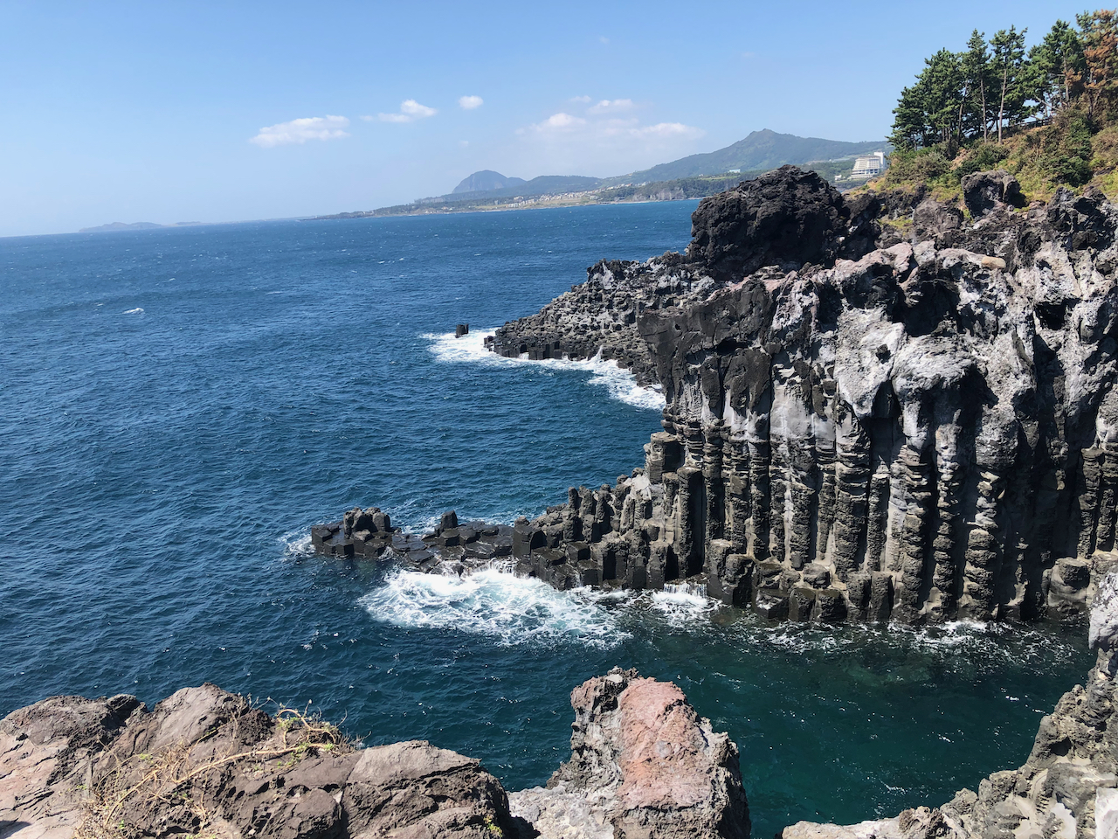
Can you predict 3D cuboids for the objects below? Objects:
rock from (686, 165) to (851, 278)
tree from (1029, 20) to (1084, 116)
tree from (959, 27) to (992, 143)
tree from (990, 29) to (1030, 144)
[{"bbox_3d":[12.761,-11.923,55.308,9.425,6.361,9.000,0,14,13],"label":"rock"},{"bbox_3d":[44.840,-31.245,81.346,4.627,8.016,4.627,4,15,28],"label":"tree"},{"bbox_3d":[38.518,-30.630,83.589,3.221,9.531,3.221,3,15,24],"label":"tree"},{"bbox_3d":[40.672,-30.002,81.619,3.595,9.590,3.595,3,15,26],"label":"tree"}]

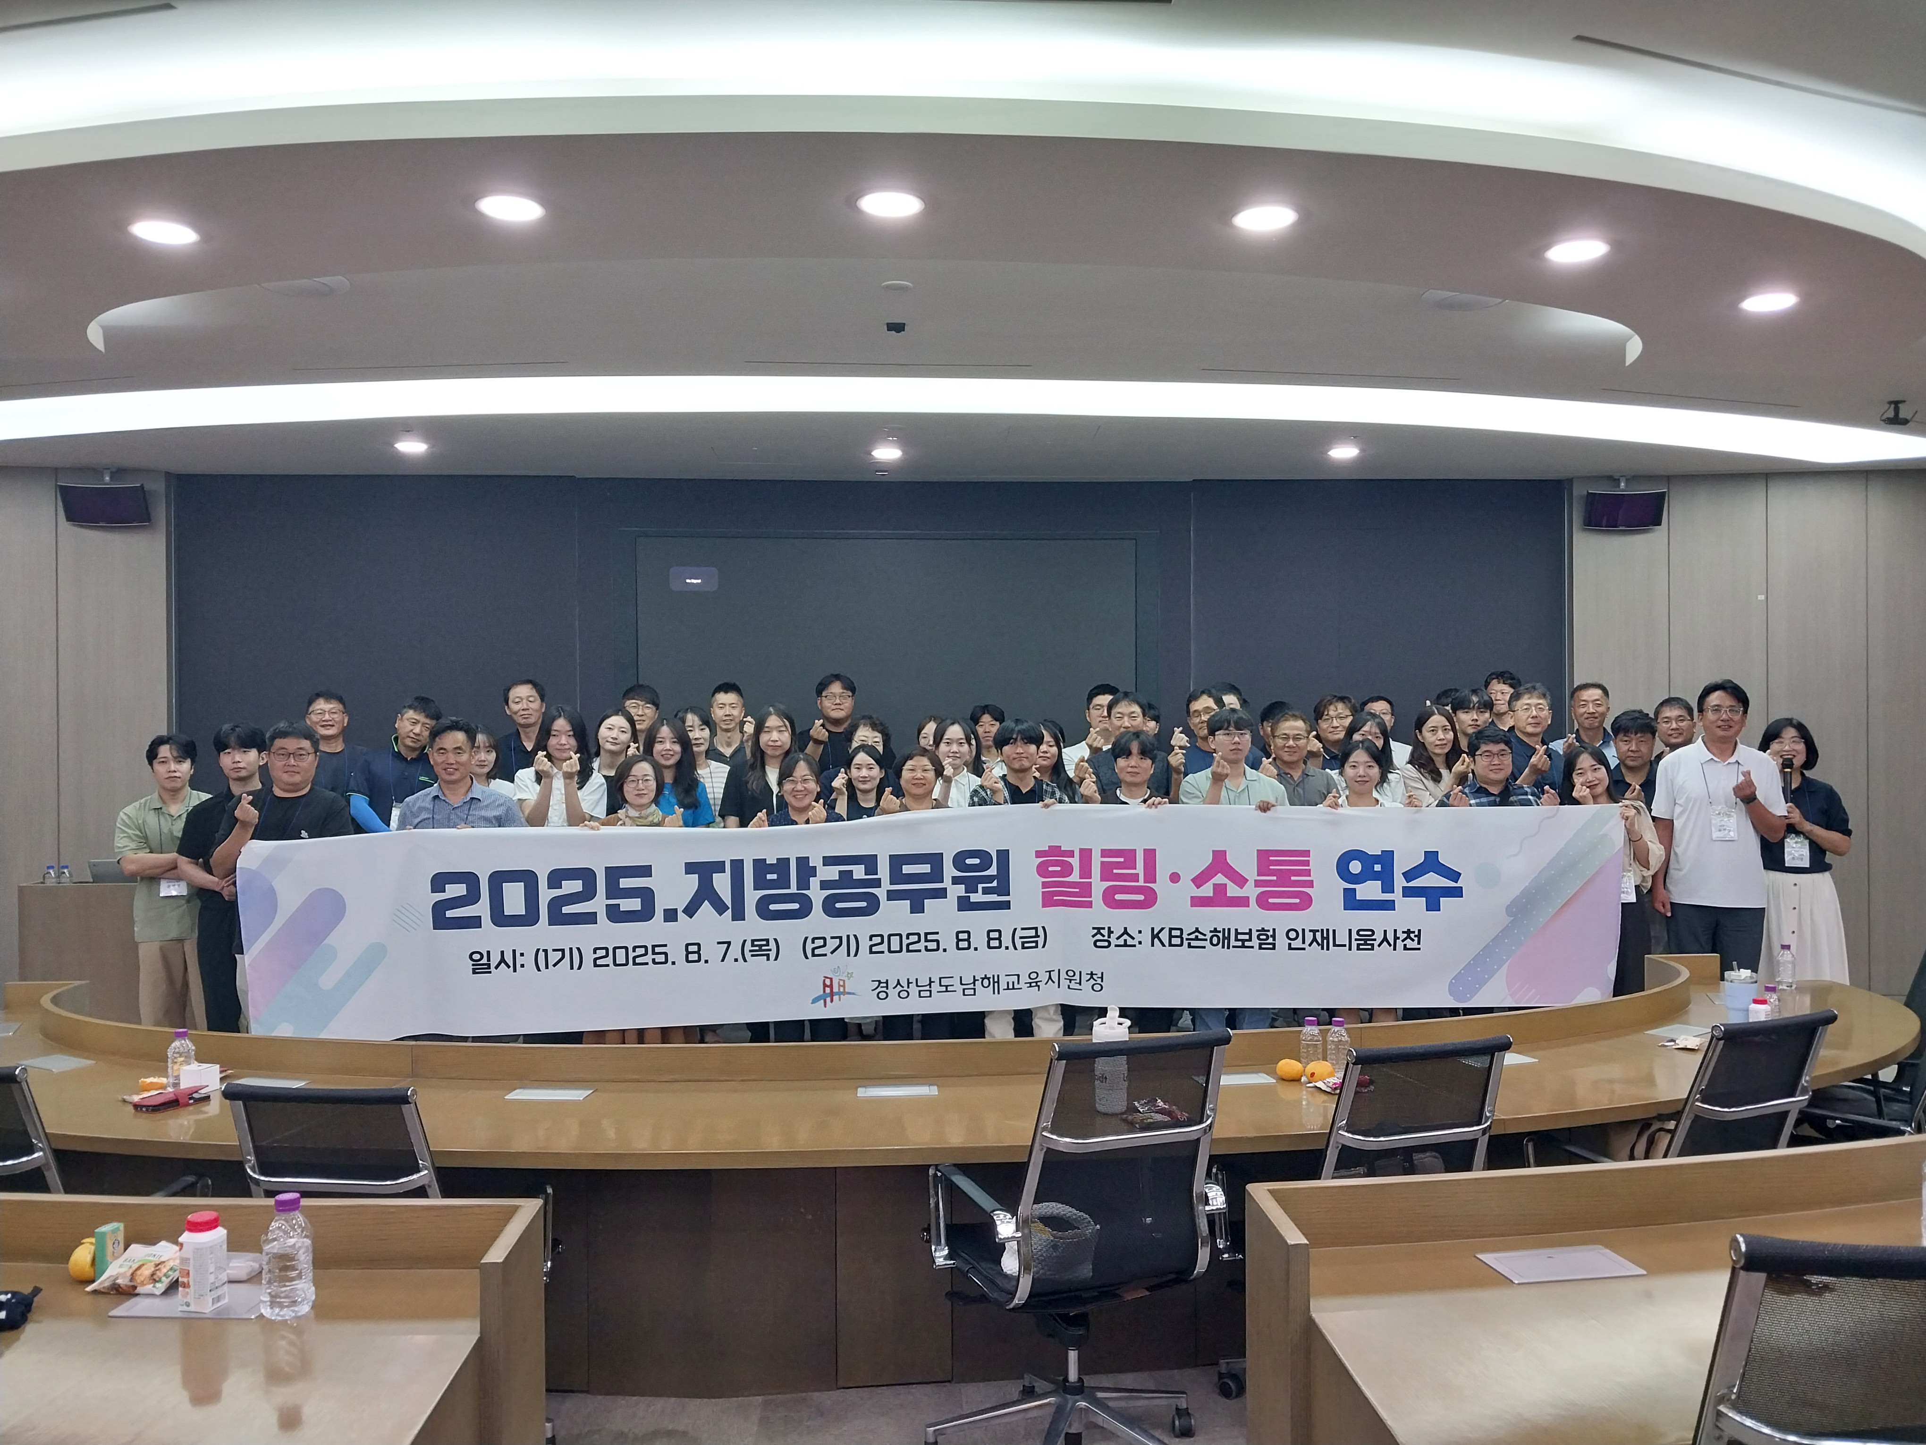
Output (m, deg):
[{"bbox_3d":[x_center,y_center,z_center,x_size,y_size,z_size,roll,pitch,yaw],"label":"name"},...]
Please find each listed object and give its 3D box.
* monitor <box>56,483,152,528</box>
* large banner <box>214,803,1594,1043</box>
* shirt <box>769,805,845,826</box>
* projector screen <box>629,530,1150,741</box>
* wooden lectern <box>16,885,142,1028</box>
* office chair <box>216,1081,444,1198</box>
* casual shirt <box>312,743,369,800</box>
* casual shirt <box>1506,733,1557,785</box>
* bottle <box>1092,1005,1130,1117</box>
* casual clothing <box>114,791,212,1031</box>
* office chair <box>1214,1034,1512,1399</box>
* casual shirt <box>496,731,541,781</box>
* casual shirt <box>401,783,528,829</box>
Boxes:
[{"bbox_3d":[-4.660,-1.200,7.900,0.460,0.235,0.170,0,20,-2],"label":"monitor"},{"bbox_3d":[-0.120,0.718,5.250,5.000,0.750,0.120,-2,0,0],"label":"large banner"},{"bbox_3d":[-0.624,0.630,5.752,0.450,0.620,0.270,0,0,-3],"label":"shirt"},{"bbox_3d":[-0.410,-0.200,8.380,3.020,1.800,0.080,0,0,-3],"label":"projector screen"},{"bbox_3d":[-3.870,1.190,6.780,0.780,0.930,0.550,0,0,0],"label":"wooden lectern"},{"bbox_3d":[-1.180,1.190,3.060,0.610,0.980,0.640,0,0,10],"label":"office chair"},{"bbox_3d":[-3.191,0.435,7.303,0.500,0.680,0.280,0,0,-13],"label":"casual shirt"},{"bbox_3d":[2.984,0.383,7.600,0.470,0.680,0.270,0,0,13],"label":"casual shirt"},{"bbox_3d":[0.357,0.807,3.479,0.090,0.250,0.082,0,0,0],"label":"bottle"},{"bbox_3d":[-3.363,0.941,6.105,0.500,1.330,0.320,0,0,-18],"label":"casual clothing"},{"bbox_3d":[0.950,1.170,3.420,0.620,0.940,0.620,0,0,-18],"label":"office chair"},{"bbox_3d":[-2.070,0.385,6.900,0.480,0.690,0.280,0,0,-9],"label":"casual shirt"},{"bbox_3d":[-1.885,0.560,5.450,0.500,0.690,0.290,0,0,-9],"label":"casual shirt"}]

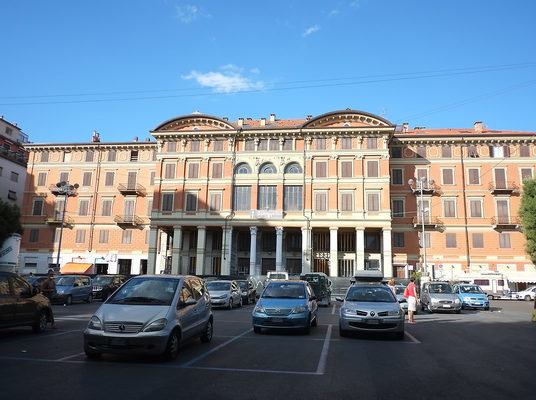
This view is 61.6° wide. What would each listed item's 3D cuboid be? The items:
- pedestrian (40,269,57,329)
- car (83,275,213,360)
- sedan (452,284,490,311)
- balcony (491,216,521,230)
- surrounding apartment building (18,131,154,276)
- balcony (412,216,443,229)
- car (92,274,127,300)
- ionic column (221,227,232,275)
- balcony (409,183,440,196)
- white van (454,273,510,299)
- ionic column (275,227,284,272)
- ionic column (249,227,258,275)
[{"bbox_3d":[-6.601,2.971,13.596,0.520,1.730,0.400,6,-12,-23],"label":"pedestrian"},{"bbox_3d":[-2.359,2.415,9.680,1.740,1.580,3.600,0,-11,8],"label":"car"},{"bbox_3d":[13.025,6.234,28.968,1.600,1.540,3.540,-1,-11,11],"label":"sedan"},{"bbox_3d":[29.959,2.950,57.086,3.300,1.600,1.150,0,-10,6],"label":"balcony"},{"bbox_3d":[-24.647,2.615,69.535,20.500,21.800,13.000,0,-10,6],"label":"surrounding apartment building"},{"bbox_3d":[18.609,2.677,52.989,2.821,1.260,1.000,0,-11,7],"label":"balcony"},{"bbox_3d":[-10.303,5.618,29.143,1.740,1.600,4.100,0,-10,7],"label":"car"},{"bbox_3d":[-4.942,6.476,54.718,1.250,6.400,1.150,0,-11,7],"label":"ionic column"},{"bbox_3d":[18.689,-1.298,53.749,2.725,1.393,1.000,0,-11,7],"label":"balcony"},{"bbox_3d":[25.169,10.176,53.000,5.700,2.850,2.200,0,-10,6],"label":"white van"},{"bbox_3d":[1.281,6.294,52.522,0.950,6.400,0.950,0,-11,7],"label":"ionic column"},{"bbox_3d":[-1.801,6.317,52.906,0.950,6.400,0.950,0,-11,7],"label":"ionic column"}]

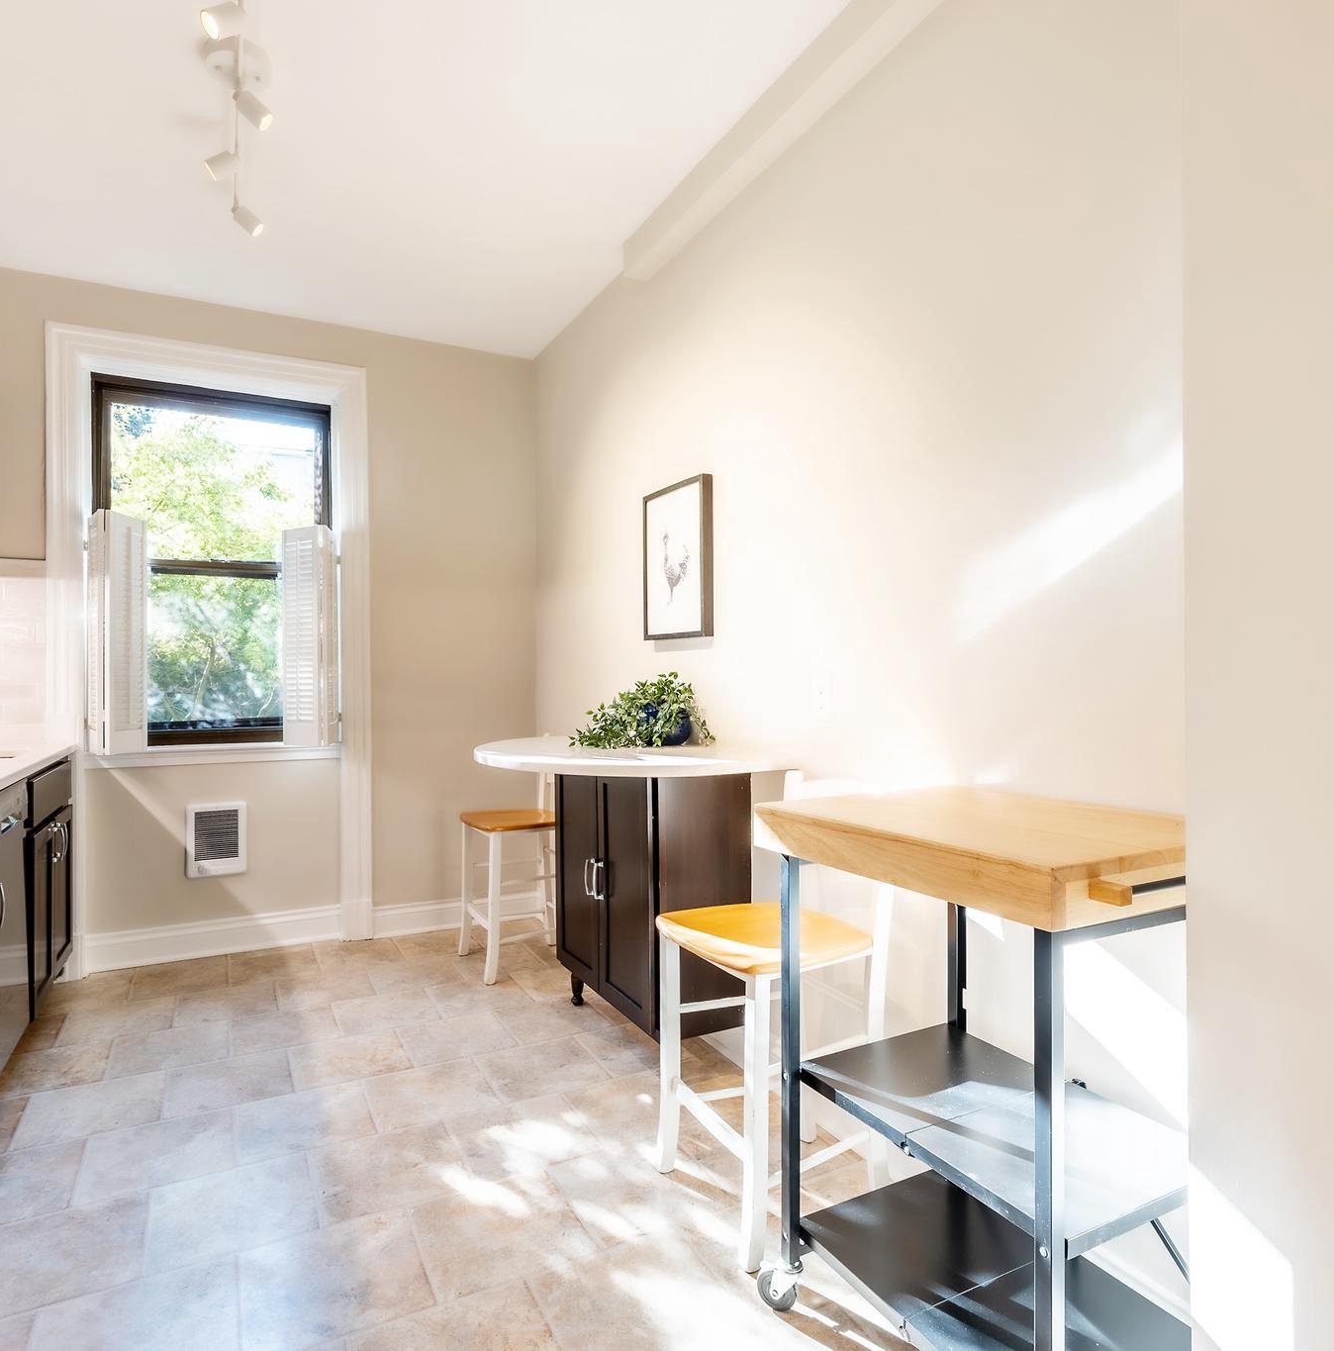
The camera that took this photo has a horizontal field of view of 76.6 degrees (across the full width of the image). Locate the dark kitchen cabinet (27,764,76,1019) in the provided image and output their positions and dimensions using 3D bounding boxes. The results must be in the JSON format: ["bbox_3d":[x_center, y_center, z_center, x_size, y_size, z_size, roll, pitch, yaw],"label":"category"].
[{"bbox_3d":[-2.404,0.752,2.800,0.605,0.875,0.855,0,0,-28],"label":"dark kitchen cabinet"}]

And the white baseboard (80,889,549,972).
[{"bbox_3d":[-1.460,1.103,3.741,1.870,0.155,0.085,0,0,-28],"label":"white baseboard"}]

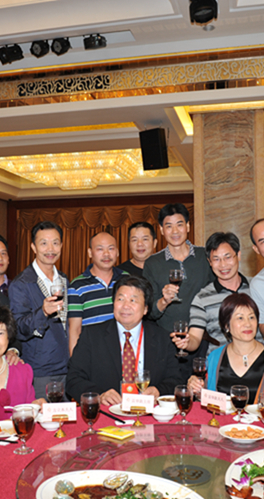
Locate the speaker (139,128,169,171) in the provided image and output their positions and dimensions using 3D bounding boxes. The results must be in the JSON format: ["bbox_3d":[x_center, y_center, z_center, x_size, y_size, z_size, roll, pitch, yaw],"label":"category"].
[{"bbox_3d":[0.274,-1.195,6.000,0.265,0.465,0.240,-1,11,28],"label":"speaker"}]

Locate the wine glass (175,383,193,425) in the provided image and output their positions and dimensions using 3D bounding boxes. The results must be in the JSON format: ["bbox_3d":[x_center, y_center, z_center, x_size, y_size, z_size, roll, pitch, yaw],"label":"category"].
[{"bbox_3d":[0.222,0.656,2.130,0.077,0.162,0.077,0,-3,0],"label":"wine glass"}]

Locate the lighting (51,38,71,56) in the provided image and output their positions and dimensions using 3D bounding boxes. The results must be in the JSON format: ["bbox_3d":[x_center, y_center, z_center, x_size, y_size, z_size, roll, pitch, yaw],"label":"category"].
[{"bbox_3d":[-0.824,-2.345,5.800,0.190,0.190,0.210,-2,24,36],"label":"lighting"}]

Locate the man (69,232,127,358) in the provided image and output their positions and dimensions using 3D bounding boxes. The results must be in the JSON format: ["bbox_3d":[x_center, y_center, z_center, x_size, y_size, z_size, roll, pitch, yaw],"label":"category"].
[{"bbox_3d":[-0.163,0.718,3.031,0.500,1.630,0.320,0,-3,-6],"label":"man"}]

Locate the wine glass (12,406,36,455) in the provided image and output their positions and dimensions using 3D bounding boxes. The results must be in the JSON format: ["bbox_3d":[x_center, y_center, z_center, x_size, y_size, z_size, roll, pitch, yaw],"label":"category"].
[{"bbox_3d":[-0.366,0.612,1.696,0.075,0.144,0.075,0,-3,0],"label":"wine glass"}]

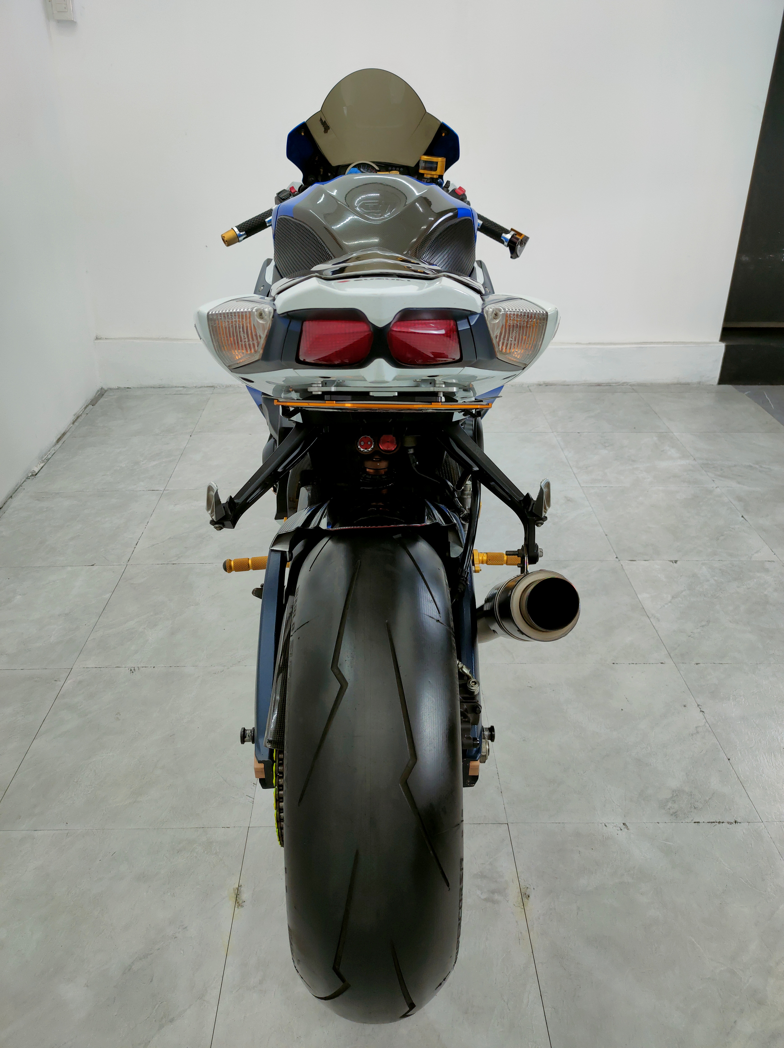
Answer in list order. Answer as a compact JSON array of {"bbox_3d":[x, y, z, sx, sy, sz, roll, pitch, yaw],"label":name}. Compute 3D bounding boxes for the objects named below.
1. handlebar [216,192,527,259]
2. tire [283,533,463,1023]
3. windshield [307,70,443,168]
[{"bbox_3d":[-0.041,-0.657,2.138,0.680,0.130,0.200,0,24,-1],"label":"handlebar"},{"bbox_3d":[-0.025,0.314,1.311,0.195,0.644,0.644,0,24,-1],"label":"tire"},{"bbox_3d":[-0.045,-0.959,2.309,0.330,0.225,0.340,0,24,-1],"label":"windshield"}]

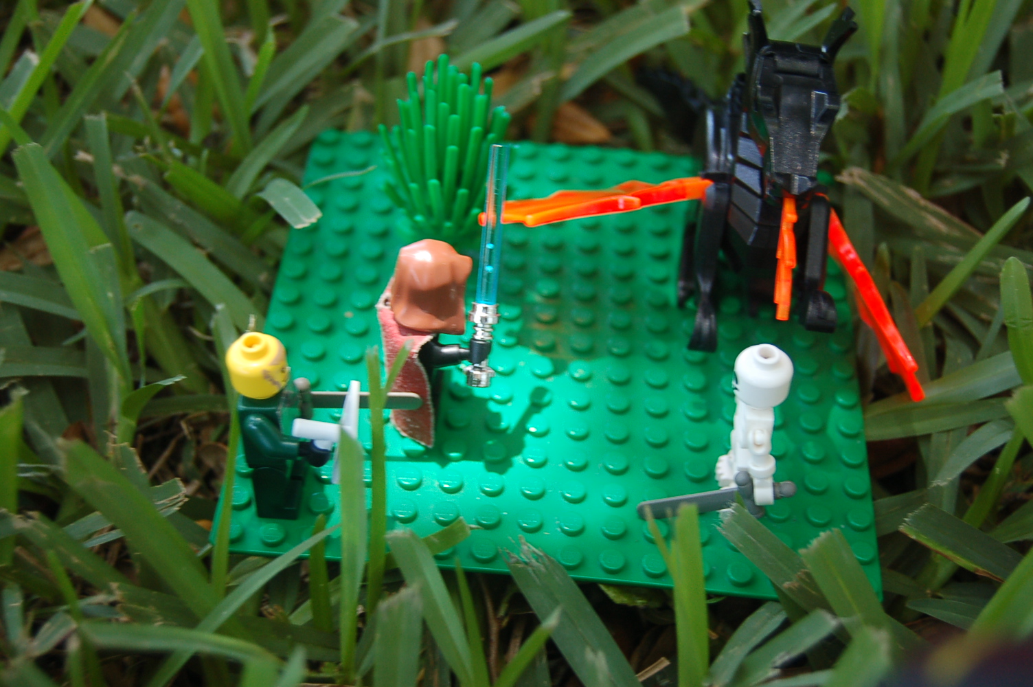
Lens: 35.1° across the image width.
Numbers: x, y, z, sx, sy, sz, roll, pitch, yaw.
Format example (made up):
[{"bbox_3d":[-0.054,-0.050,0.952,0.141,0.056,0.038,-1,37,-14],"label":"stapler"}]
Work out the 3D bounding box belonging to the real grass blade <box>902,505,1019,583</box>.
[{"bbox_3d":[0.087,0.039,0.319,0.023,0.003,0.007,27,74,0],"label":"real grass blade"}]

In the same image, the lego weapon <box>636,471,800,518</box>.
[{"bbox_3d":[0.038,0.030,0.310,0.030,0.010,0.003,-8,15,7],"label":"lego weapon"}]

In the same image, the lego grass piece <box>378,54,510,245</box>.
[{"bbox_3d":[-0.016,-0.037,0.356,0.028,0.040,0.028,5,46,1],"label":"lego grass piece"}]

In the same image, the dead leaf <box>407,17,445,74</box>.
[{"bbox_3d":[-0.025,-0.081,0.447,0.011,0.005,0.018,1,90,-3],"label":"dead leaf"}]

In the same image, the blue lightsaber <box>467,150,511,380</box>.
[{"bbox_3d":[-0.005,-0.015,0.310,0.005,0.046,0.005,5,4,1],"label":"blue lightsaber"}]

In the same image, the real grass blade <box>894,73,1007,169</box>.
[{"bbox_3d":[0.100,-0.052,0.383,0.005,0.037,0.006,0,67,-32],"label":"real grass blade"}]

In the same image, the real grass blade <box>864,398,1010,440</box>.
[{"bbox_3d":[0.089,0.015,0.346,0.034,0.003,0.006,-7,66,-3],"label":"real grass blade"}]

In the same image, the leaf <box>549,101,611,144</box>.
[{"bbox_3d":[0.016,-0.057,0.421,0.020,0.004,0.015,21,48,16],"label":"leaf"}]

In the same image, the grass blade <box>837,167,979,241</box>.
[{"bbox_3d":[0.093,-0.033,0.386,0.041,0.003,0.008,25,48,7],"label":"grass blade"}]

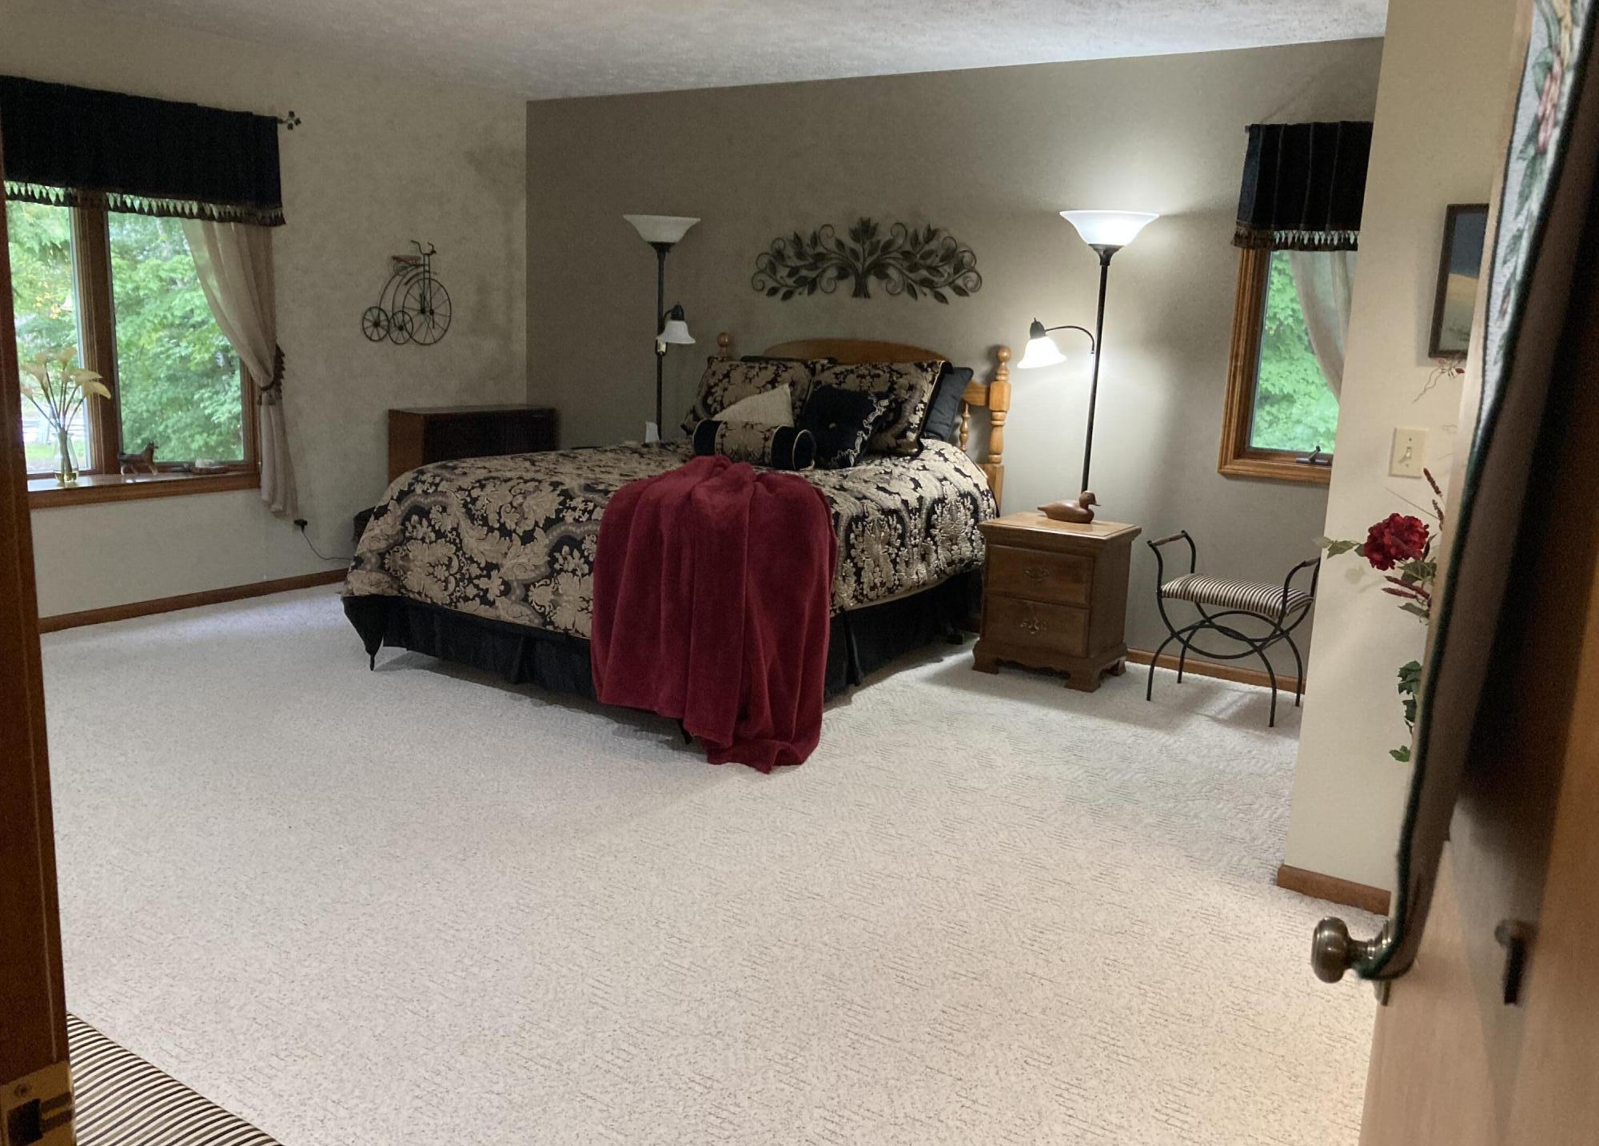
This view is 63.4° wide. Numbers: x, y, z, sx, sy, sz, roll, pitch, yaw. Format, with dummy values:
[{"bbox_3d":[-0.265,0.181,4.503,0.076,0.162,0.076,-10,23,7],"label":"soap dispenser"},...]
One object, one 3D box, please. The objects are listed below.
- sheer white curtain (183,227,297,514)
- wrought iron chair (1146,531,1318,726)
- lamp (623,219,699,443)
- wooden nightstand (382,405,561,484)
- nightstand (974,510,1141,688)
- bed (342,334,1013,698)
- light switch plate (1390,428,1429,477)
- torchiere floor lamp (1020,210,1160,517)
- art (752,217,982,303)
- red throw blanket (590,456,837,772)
[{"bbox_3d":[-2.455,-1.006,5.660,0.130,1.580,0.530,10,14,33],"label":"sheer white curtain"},{"bbox_3d":[1.634,0.197,4.877,0.600,0.615,0.360,10,14,33],"label":"wrought iron chair"},{"bbox_3d":[-0.623,-0.823,6.400,0.380,1.820,0.500,-3,12,-24],"label":"lamp"},{"bbox_3d":[-1.698,-0.442,6.799,0.290,0.830,0.870,10,14,33],"label":"wooden nightstand"},{"bbox_3d":[1.037,0.108,5.229,0.530,0.605,0.400,10,14,33],"label":"nightstand"},{"bbox_3d":[-0.386,-0.308,5.237,1.800,1.290,2.150,10,14,33],"label":"bed"},{"bbox_3d":[1.413,-0.278,2.995,0.071,0.114,0.014,10,14,33],"label":"light switch plate"},{"bbox_3d":[1.139,-0.517,5.243,0.500,1.820,0.380,3,11,2],"label":"torchiere floor lamp"},{"bbox_3d":[0.277,-1.426,5.923,1.237,0.385,0.040,10,14,33],"label":"art"},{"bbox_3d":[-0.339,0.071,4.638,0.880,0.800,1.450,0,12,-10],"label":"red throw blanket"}]

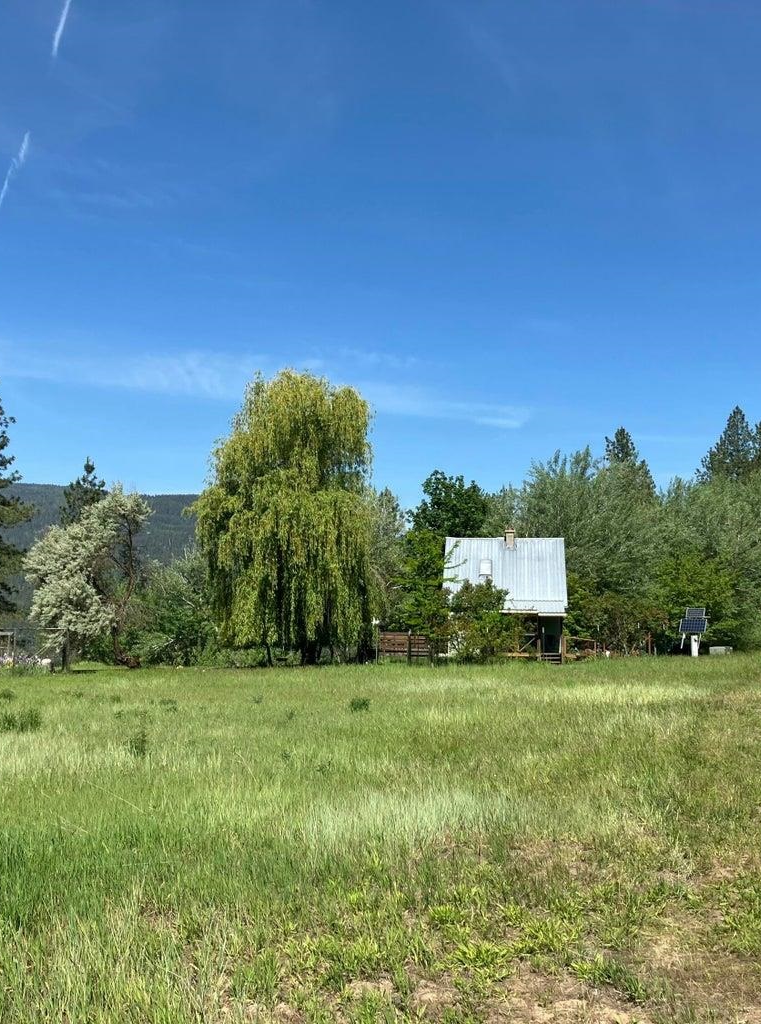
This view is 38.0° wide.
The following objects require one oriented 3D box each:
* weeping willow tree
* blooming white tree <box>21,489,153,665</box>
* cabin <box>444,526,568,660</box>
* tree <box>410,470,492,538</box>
[{"bbox_3d":[-4.678,0.164,54.265,8.480,14.484,8.480,0,-6,0],"label":"weeping willow tree"},{"bbox_3d":[-13.689,2.953,51.969,5.741,8.328,5.741,0,-6,0],"label":"blooming white tree"},{"bbox_3d":[6.600,4.429,58.252,6.250,6.950,7.000,-1,-6,7],"label":"cabin"},{"bbox_3d":[4.300,3.009,68.047,5.177,11.313,5.177,0,-6,0],"label":"tree"}]

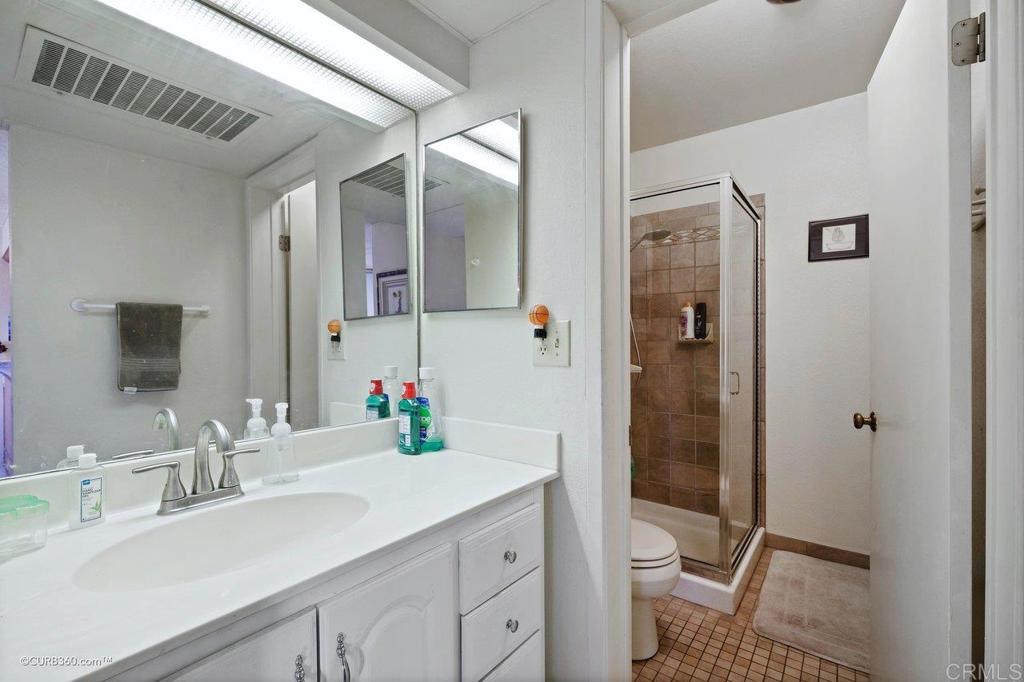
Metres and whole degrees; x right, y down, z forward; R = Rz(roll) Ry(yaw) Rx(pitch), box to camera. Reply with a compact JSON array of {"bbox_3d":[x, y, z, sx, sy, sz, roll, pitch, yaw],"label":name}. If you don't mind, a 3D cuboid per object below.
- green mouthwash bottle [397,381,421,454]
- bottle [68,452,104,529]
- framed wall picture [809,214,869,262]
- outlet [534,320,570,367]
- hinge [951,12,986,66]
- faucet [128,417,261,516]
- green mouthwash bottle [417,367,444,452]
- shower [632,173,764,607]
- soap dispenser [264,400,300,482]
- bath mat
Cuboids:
[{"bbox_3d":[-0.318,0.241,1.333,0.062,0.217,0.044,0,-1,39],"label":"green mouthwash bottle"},{"bbox_3d":[-0.794,0.276,0.798,0.034,0.131,0.049,0,-1,39],"label":"bottle"},{"bbox_3d":[1.728,-0.549,2.258,0.267,0.221,0.020,0,-1,39],"label":"framed wall picture"},{"bbox_3d":[0.111,0.008,1.169,0.121,0.122,0.011,0,-1,39],"label":"outlet"},{"bbox_3d":[0.855,-0.565,0.800,0.050,0.088,0.020,0,-1,29],"label":"hinge"},{"bbox_3d":[-0.619,0.252,0.876,0.165,0.182,0.224,0,-1,39],"label":"faucet"},{"bbox_3d":[-0.267,0.217,1.379,0.085,0.264,0.062,0,-1,36],"label":"green mouthwash bottle"},{"bbox_3d":[0.902,0.224,2.416,0.810,1.940,0.800,0,-1,39],"label":"shower"},{"bbox_3d":[-0.570,0.249,1.053,0.074,0.192,0.056,1,-1,-31],"label":"soap dispenser"},{"bbox_3d":[1.443,1.183,1.939,0.530,0.020,0.860,0,-1,35],"label":"bath mat"}]

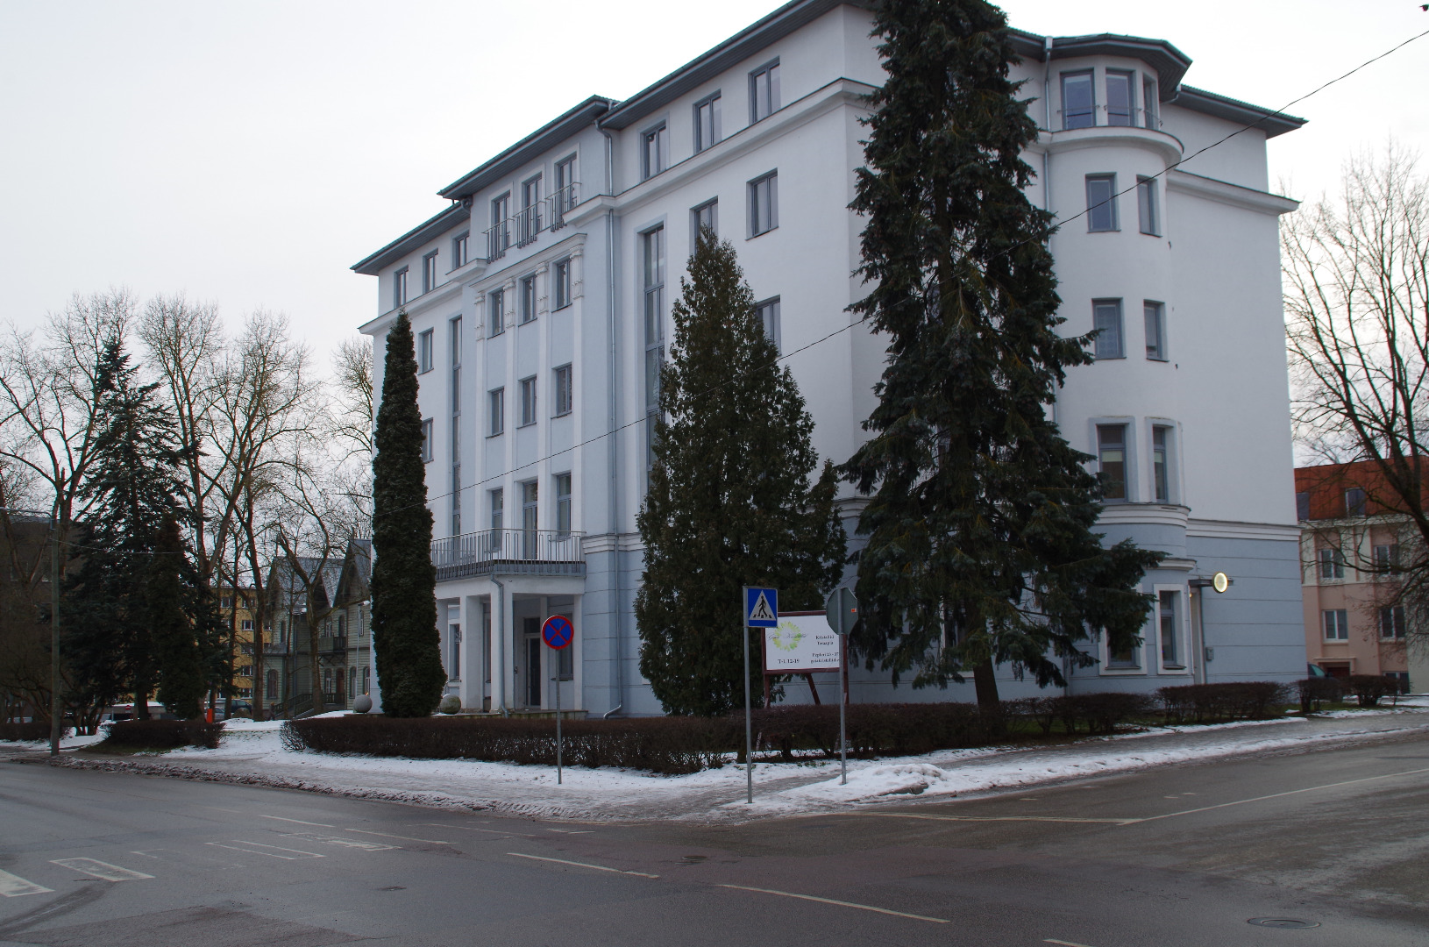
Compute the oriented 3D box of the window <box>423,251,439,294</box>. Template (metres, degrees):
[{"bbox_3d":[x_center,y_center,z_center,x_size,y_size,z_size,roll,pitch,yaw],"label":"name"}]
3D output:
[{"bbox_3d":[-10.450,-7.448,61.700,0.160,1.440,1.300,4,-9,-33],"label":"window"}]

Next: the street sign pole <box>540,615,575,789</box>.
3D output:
[{"bbox_3d":[-2.761,4.029,29.500,0.610,3.060,0.100,3,-9,-29],"label":"street sign pole"}]

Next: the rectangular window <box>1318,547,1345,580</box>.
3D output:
[{"bbox_3d":[29.668,4.336,80.000,0.200,1.480,1.275,6,-11,-42],"label":"rectangular window"}]

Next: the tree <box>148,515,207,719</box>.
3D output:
[{"bbox_3d":[-19.632,5.523,60.838,2.098,8.117,2.098,-1,-7,0],"label":"tree"}]

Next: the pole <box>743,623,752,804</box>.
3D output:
[{"bbox_3d":[0.524,3.728,25.987,0.070,2.793,0.070,4,-9,-33],"label":"pole"}]

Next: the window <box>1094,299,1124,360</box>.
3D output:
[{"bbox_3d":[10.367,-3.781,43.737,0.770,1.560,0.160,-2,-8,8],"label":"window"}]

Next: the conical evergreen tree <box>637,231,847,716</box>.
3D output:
[{"bbox_3d":[0.605,0.245,38.081,4.608,11.952,4.608,-1,-7,0],"label":"conical evergreen tree"}]

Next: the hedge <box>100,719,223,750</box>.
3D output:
[{"bbox_3d":[-20.528,9.618,61.500,1.300,0.950,13.000,4,-9,-33],"label":"hedge"}]

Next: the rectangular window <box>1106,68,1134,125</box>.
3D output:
[{"bbox_3d":[10.605,-9.807,43.485,0.849,1.535,0.200,1,-8,-16],"label":"rectangular window"}]

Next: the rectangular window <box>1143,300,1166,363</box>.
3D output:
[{"bbox_3d":[11.437,-3.698,43.212,0.840,1.555,0.200,4,-9,-34],"label":"rectangular window"}]

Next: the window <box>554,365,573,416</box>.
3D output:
[{"bbox_3d":[-4.630,-2.556,51.535,0.170,1.481,1.235,4,-9,-33],"label":"window"}]

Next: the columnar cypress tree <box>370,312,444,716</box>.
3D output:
[{"bbox_3d":[-8.505,1.304,46.018,2.000,11.424,2.000,4,-9,-33],"label":"columnar cypress tree"}]

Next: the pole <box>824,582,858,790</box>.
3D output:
[{"bbox_3d":[2.135,3.599,28.212,0.090,3.336,0.770,4,-9,-33],"label":"pole"}]

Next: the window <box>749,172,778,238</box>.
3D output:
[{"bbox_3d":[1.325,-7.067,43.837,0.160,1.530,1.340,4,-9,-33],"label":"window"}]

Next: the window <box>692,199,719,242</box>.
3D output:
[{"bbox_3d":[-0.116,-6.577,45.332,0.200,1.599,1.329,4,-9,-33],"label":"window"}]

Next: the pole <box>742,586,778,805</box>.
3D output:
[{"bbox_3d":[0.690,3.230,24.436,0.600,3.152,0.120,5,-9,-37],"label":"pole"}]

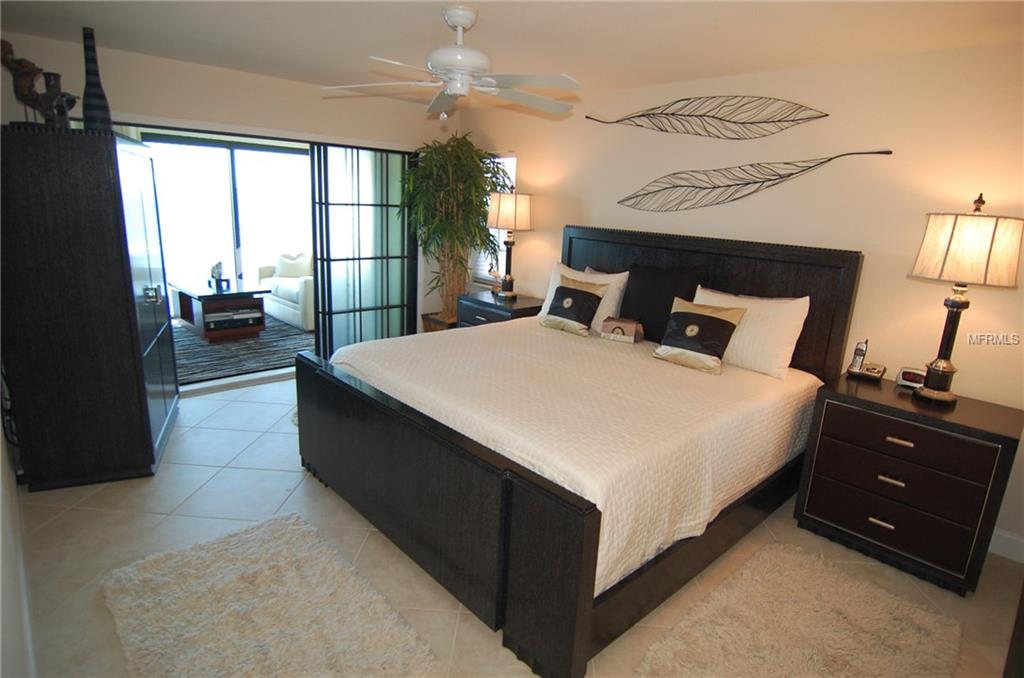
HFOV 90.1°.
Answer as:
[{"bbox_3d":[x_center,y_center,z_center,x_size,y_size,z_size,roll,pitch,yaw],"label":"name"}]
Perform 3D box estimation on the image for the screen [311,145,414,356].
[{"bbox_3d":[-1.397,-0.762,5.022,1.060,2.040,0.100,-11,19,-44],"label":"screen"}]

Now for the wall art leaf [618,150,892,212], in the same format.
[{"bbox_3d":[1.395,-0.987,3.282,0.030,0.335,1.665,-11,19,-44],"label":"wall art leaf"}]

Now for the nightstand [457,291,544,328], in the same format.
[{"bbox_3d":[-0.097,0.024,4.665,0.540,0.760,0.720,-11,19,-44],"label":"nightstand"}]

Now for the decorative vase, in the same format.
[{"bbox_3d":[-2.207,-1.342,2.704,0.125,0.540,0.125,-11,19,-44],"label":"decorative vase"}]

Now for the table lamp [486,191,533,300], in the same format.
[{"bbox_3d":[-0.034,-0.831,4.517,0.400,0.950,0.400,3,14,-1],"label":"table lamp"}]

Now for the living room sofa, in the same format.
[{"bbox_3d":[-2.767,-0.700,7.030,0.920,0.800,1.580,-11,19,-44],"label":"living room sofa"}]

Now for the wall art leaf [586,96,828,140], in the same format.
[{"bbox_3d":[1.167,-1.464,3.425,0.030,0.245,1.705,-11,19,-44],"label":"wall art leaf"}]

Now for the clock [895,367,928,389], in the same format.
[{"bbox_3d":[2.129,0.212,2.668,0.080,0.085,0.180,-11,19,-44],"label":"clock"}]

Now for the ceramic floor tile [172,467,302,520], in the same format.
[{"bbox_3d":[-1.463,0.839,2.792,0.500,0.010,0.500,3,14,-1],"label":"ceramic floor tile"}]

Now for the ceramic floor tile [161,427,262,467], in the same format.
[{"bbox_3d":[-1.954,0.692,3.279,0.500,0.010,0.500,3,14,-1],"label":"ceramic floor tile"}]

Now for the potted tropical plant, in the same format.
[{"bbox_3d":[-0.525,-0.736,4.756,0.920,2.200,0.920,3,14,-1],"label":"potted tropical plant"}]

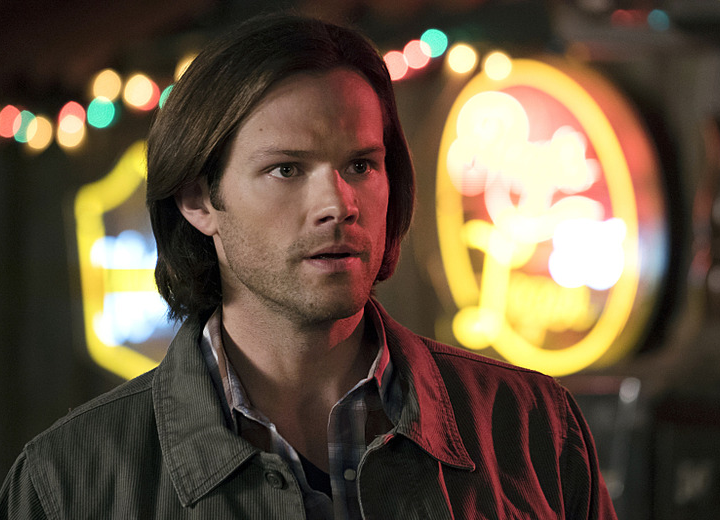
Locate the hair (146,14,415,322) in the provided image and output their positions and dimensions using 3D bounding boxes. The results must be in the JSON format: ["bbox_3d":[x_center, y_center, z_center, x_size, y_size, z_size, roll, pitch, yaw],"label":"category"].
[{"bbox_3d":[-0.066,-0.075,3.580,0.210,0.250,0.230,-1,3,-27],"label":"hair"}]

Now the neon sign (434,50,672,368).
[{"bbox_3d":[0.244,-0.055,5.500,0.090,0.410,0.360,-3,4,-44],"label":"neon sign"}]

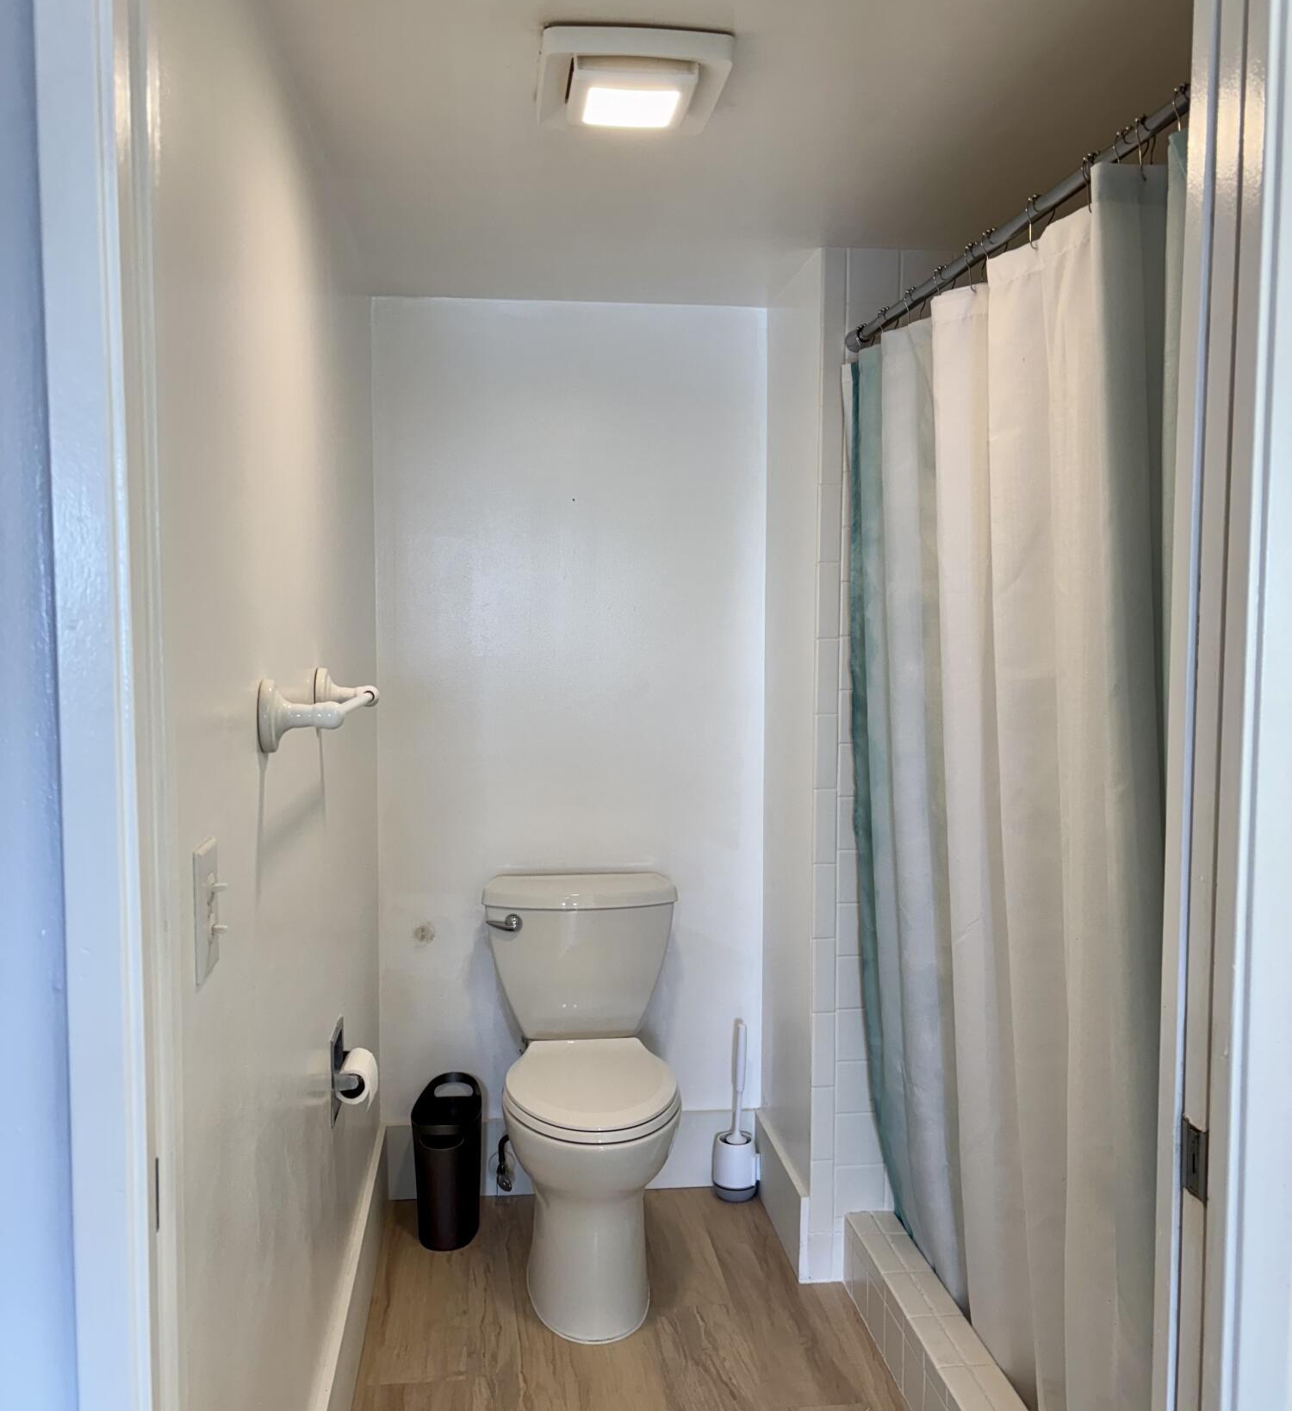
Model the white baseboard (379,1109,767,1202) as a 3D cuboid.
[{"bbox_3d":[-0.171,1.080,3.110,0.882,0.184,0.017,0,4,-7],"label":"white baseboard"}]

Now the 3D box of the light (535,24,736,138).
[{"bbox_3d":[-0.022,-0.812,1.712,0.234,0.046,0.246,0,4,-7],"label":"light"}]

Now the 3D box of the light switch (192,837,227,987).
[{"bbox_3d":[-0.400,0.189,1.198,0.019,0.117,0.072,0,4,-7],"label":"light switch"}]

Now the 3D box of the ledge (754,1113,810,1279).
[{"bbox_3d":[0.303,1.092,2.921,0.021,0.186,0.475,0,4,-7],"label":"ledge"}]

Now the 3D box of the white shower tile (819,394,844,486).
[{"bbox_3d":[0.366,-0.526,2.577,0.052,0.167,0.010,0,4,-7],"label":"white shower tile"}]

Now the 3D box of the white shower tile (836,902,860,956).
[{"bbox_3d":[0.447,0.459,2.660,0.108,0.108,0.010,0,4,-7],"label":"white shower tile"}]

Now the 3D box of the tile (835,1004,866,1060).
[{"bbox_3d":[0.447,0.679,2.676,0.108,0.108,0.010,0,4,-7],"label":"tile"}]

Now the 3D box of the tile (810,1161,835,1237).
[{"bbox_3d":[0.363,1.021,2.690,0.050,0.152,0.010,0,4,-7],"label":"tile"}]

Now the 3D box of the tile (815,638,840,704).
[{"bbox_3d":[0.366,-0.062,2.611,0.052,0.150,0.010,0,4,-7],"label":"tile"}]

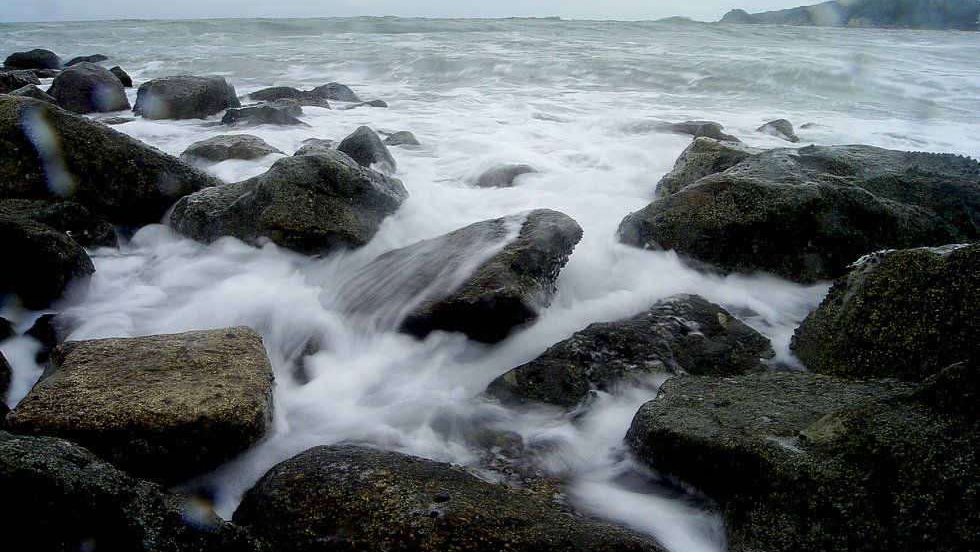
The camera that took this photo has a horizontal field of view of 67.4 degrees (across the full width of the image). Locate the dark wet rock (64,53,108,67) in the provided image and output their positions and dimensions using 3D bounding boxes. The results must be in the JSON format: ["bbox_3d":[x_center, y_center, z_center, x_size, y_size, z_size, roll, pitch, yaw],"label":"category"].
[{"bbox_3d":[-15.200,-8.124,27.876,1.500,0.700,1.100,0,19,0],"label":"dark wet rock"}]

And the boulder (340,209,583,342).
[{"bbox_3d":[-0.183,-0.036,4.638,1.442,0.625,0.937,-7,20,-19],"label":"boulder"}]

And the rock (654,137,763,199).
[{"bbox_3d":[2.300,-1.134,7.809,1.120,0.670,1.000,0,19,0],"label":"rock"}]

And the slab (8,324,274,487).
[{"bbox_3d":[-1.480,0.636,3.291,1.030,0.480,0.920,-3,19,-8],"label":"slab"}]

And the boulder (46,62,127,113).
[{"bbox_3d":[-8.157,-3.822,14.966,1.378,1.004,1.171,0,19,0],"label":"boulder"}]

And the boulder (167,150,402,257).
[{"bbox_3d":[-1.720,-0.665,6.331,1.950,0.750,1.300,5,20,14],"label":"boulder"}]

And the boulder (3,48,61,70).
[{"bbox_3d":[-14.713,-6.956,23.594,1.516,0.666,1.137,0,19,0],"label":"boulder"}]

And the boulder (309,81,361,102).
[{"bbox_3d":[-3.540,-4.210,16.753,1.129,0.465,0.847,0,19,0],"label":"boulder"}]

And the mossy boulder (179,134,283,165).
[{"bbox_3d":[-3.478,-1.717,9.936,1.305,0.326,0.978,0,19,0],"label":"mossy boulder"}]

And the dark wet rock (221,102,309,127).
[{"bbox_3d":[-3.920,-2.806,12.786,1.450,0.450,0.900,0,19,0],"label":"dark wet rock"}]

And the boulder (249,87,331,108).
[{"bbox_3d":[-4.290,-3.816,15.691,1.697,0.418,1.103,0,19,0],"label":"boulder"}]

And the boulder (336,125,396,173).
[{"bbox_3d":[-1.460,-1.391,8.567,0.680,0.660,0.620,0,19,0],"label":"boulder"}]

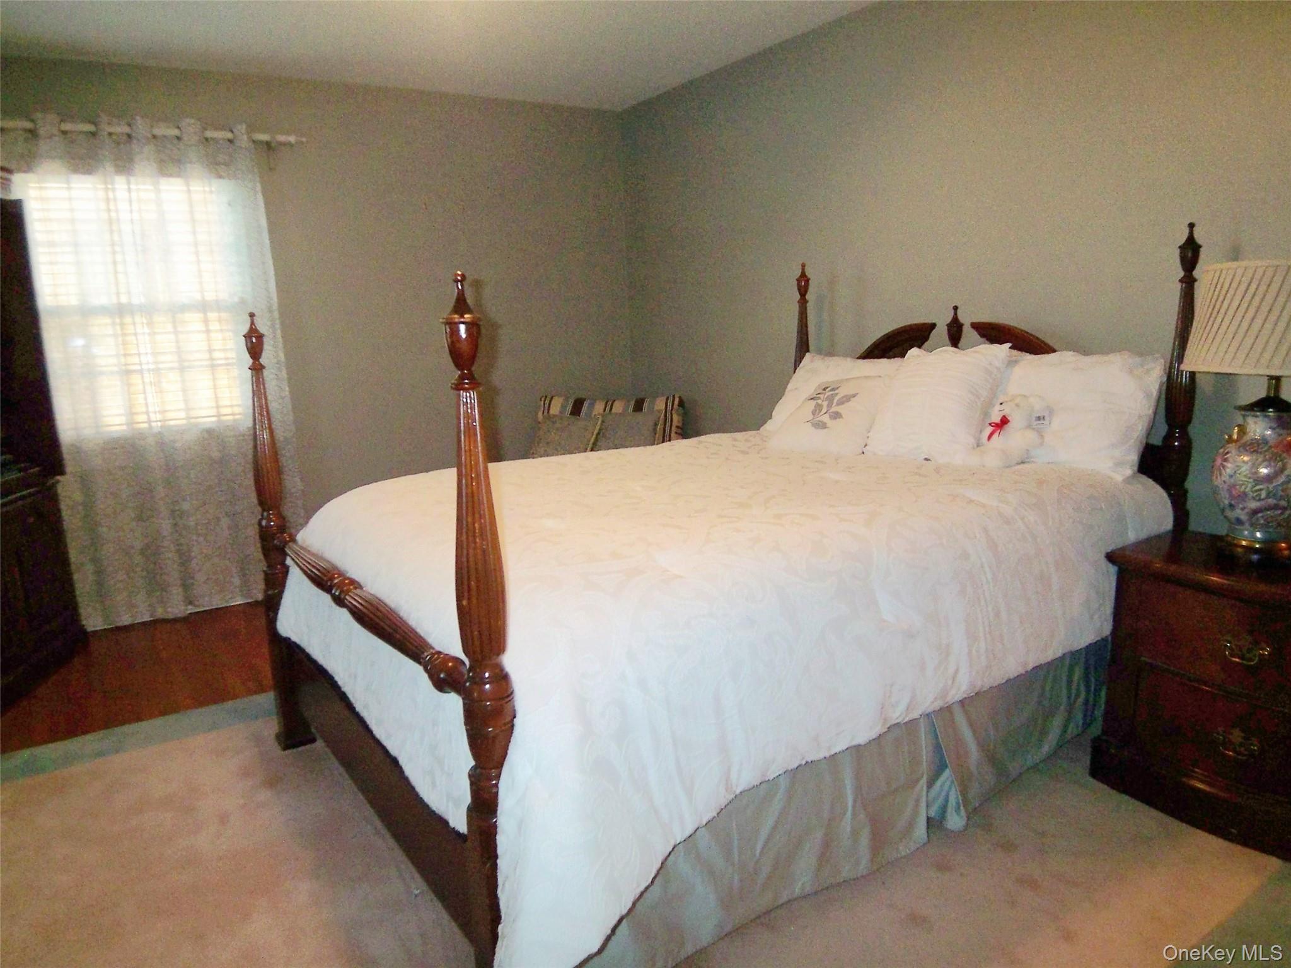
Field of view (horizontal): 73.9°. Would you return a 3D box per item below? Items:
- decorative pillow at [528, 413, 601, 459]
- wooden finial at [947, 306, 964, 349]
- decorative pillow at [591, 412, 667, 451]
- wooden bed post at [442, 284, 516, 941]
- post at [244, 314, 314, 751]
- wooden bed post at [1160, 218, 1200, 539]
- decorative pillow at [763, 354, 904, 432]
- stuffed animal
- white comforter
[{"bbox_3d":[-0.393,-0.163,4.289,0.380,0.380,0.140,3,-11,23],"label":"decorative pillow"},{"bbox_3d":[1.116,-0.560,3.092,0.064,0.161,0.064,-8,12,-34],"label":"wooden finial"},{"bbox_3d":[-0.077,-0.177,4.281,0.380,0.380,0.140,3,-11,23],"label":"decorative pillow"},{"bbox_3d":[-0.249,0.345,1.336,0.088,1.311,0.088,-8,12,-34],"label":"wooden bed post"},{"bbox_3d":[-1.117,0.151,2.581,0.088,1.311,0.088,-8,12,-34],"label":"post"},{"bbox_3d":[1.566,-0.003,2.543,0.085,1.498,0.085,-8,12,-34],"label":"wooden bed post"},{"bbox_3d":[0.760,-0.319,3.226,0.170,0.440,0.700,38,-14,-33],"label":"decorative pillow"},{"bbox_3d":[1.059,-0.159,2.500,0.200,0.215,0.200,7,3,-32],"label":"stuffed animal"},{"bbox_3d":[0.228,0.295,2.602,2.142,0.712,1.714,-8,12,-34],"label":"white comforter"}]

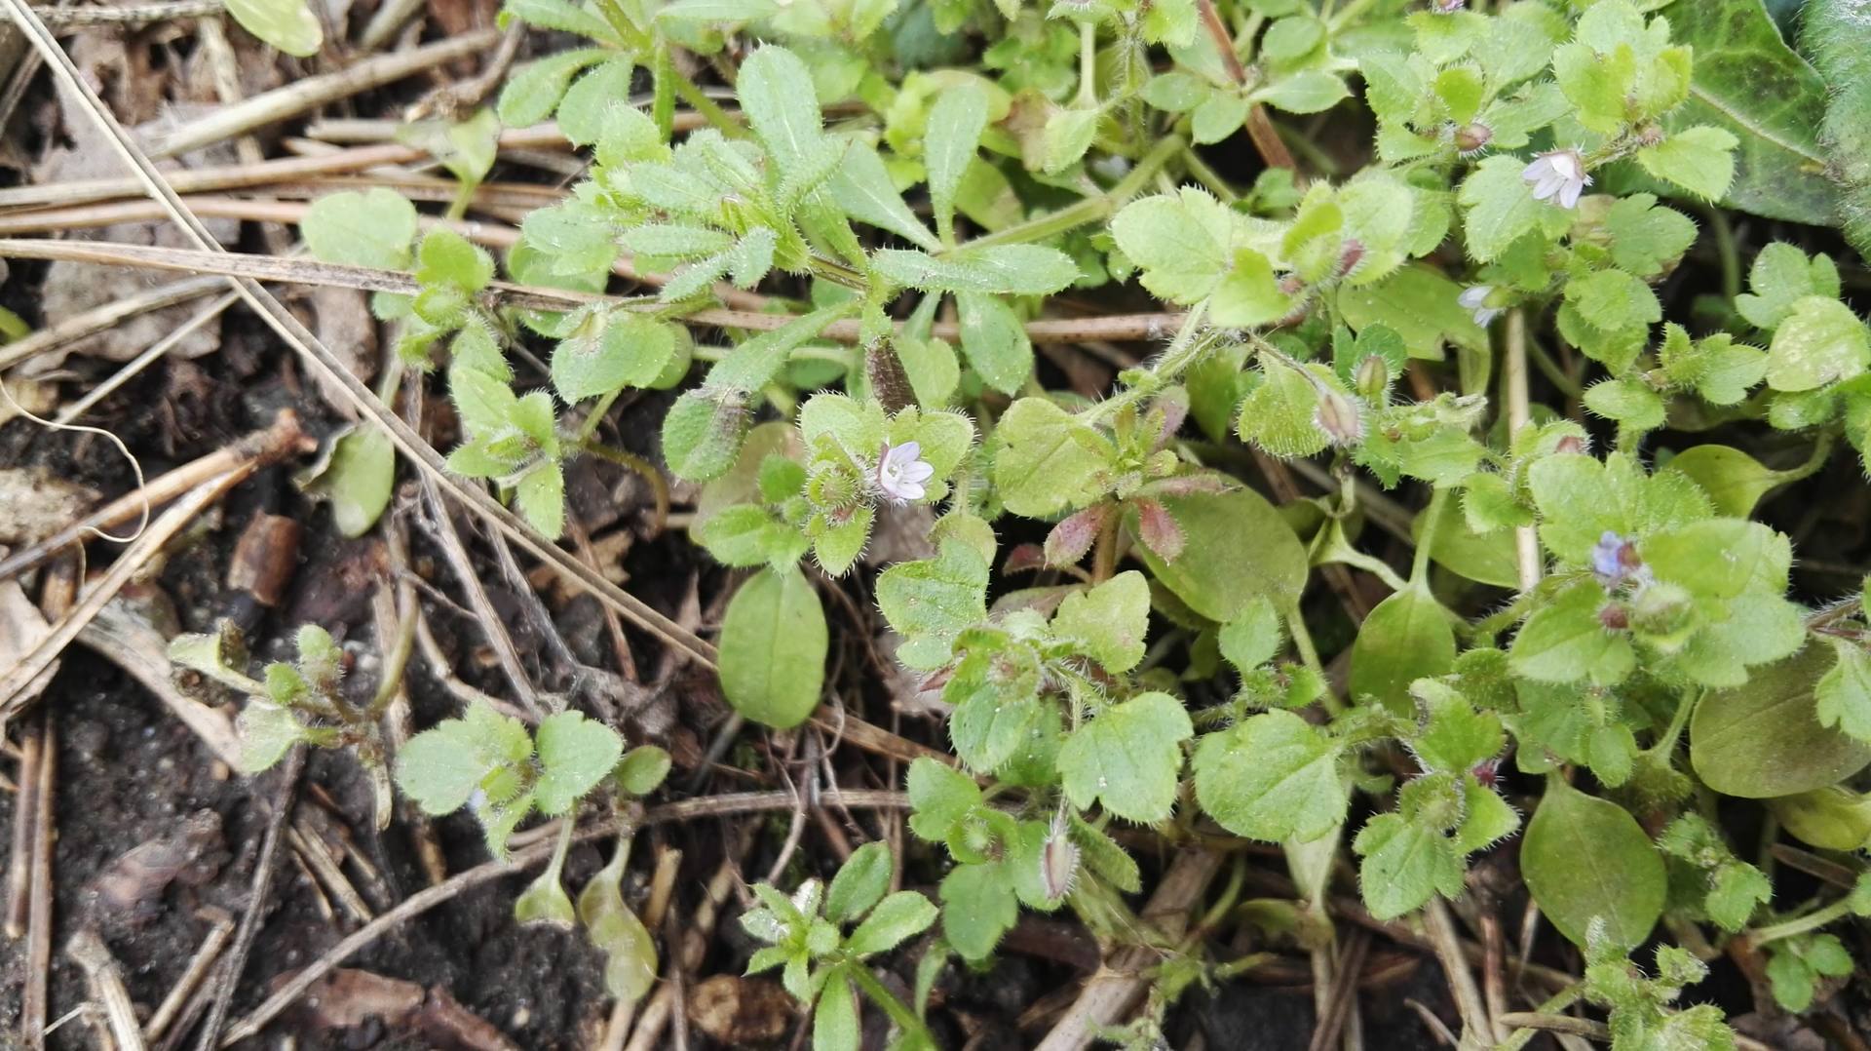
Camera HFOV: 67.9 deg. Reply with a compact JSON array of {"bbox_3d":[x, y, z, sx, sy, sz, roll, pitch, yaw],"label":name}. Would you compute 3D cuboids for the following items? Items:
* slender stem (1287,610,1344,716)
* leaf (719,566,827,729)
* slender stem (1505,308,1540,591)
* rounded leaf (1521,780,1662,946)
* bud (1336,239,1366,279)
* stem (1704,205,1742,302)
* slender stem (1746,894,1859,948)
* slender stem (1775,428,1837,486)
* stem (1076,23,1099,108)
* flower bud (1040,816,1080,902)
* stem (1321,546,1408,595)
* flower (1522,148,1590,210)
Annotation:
[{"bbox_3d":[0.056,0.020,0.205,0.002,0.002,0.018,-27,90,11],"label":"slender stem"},{"bbox_3d":[-0.020,0.015,0.169,0.013,0.003,0.020,3,69,-6],"label":"leaf"},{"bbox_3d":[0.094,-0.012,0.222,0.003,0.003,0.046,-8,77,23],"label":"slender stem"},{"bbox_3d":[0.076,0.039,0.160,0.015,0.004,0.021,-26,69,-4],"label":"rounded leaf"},{"bbox_3d":[0.048,-0.031,0.161,0.003,0.005,0.003,29,30,0],"label":"bud"},{"bbox_3d":[0.115,-0.040,0.203,0.002,0.002,0.021,10,58,0],"label":"stem"},{"bbox_3d":[0.103,0.046,0.165,0.014,0.002,0.002,-25,90,13],"label":"slender stem"},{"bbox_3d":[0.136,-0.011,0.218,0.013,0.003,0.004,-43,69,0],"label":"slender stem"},{"bbox_3d":[0.025,-0.077,0.232,0.003,0.003,0.015,0,90,6],"label":"stem"},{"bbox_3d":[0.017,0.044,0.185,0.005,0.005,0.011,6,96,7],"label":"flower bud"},{"bbox_3d":[0.054,0.005,0.174,0.011,0.002,0.003,27,96,22],"label":"stem"},{"bbox_3d":[0.073,-0.041,0.163,0.007,0.007,0.005,26,56,15],"label":"flower"}]

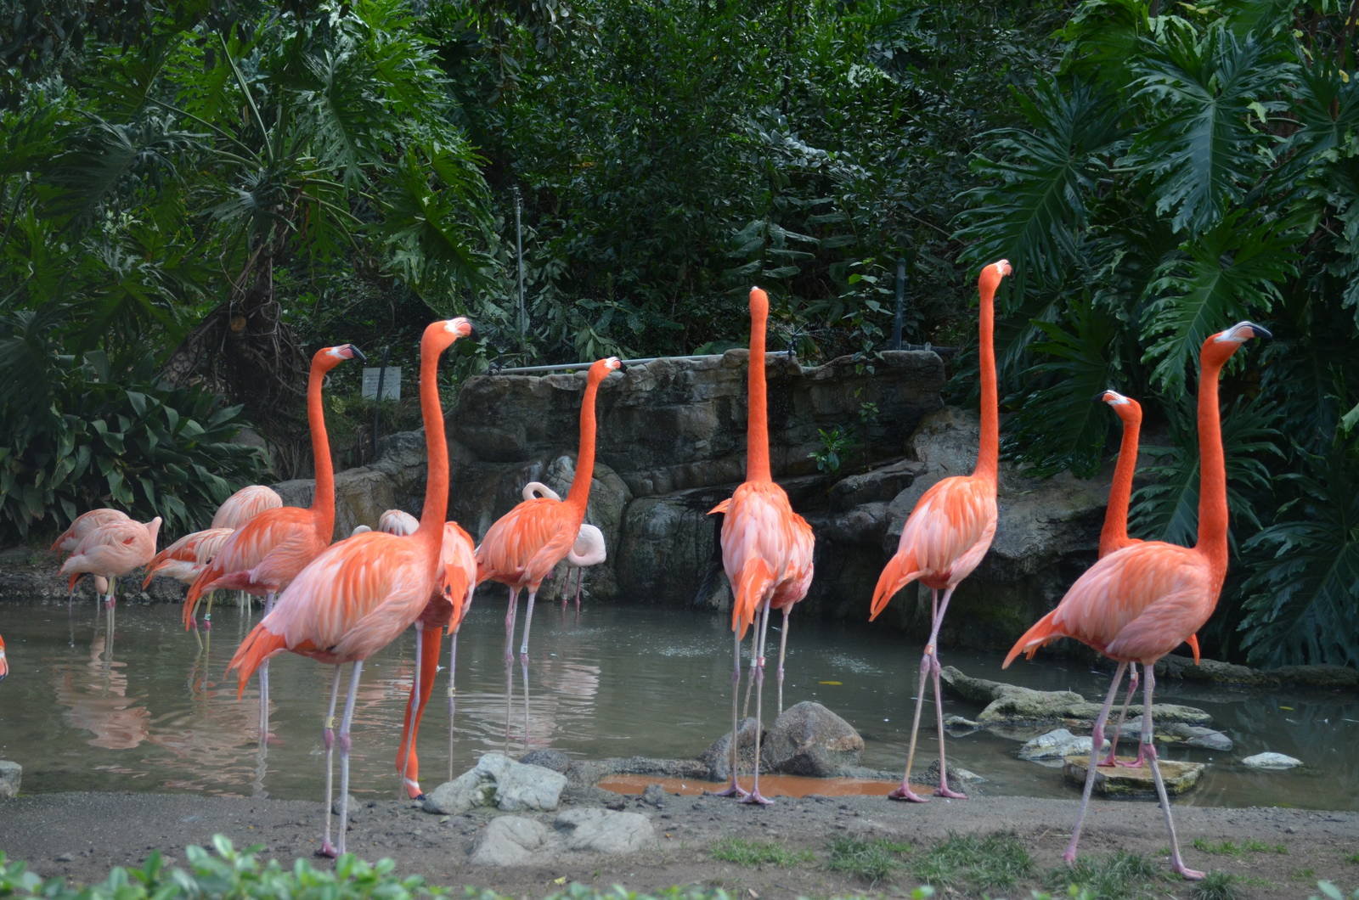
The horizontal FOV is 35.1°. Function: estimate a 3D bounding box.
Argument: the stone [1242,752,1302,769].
[{"bbox_3d":[1.698,0.891,6.150,0.165,0.050,0.120,0,1,0],"label":"stone"}]

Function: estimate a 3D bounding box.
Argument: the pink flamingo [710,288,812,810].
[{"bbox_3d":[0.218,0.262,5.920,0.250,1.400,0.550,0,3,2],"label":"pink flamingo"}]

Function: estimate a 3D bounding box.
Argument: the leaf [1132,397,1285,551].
[{"bbox_3d":[2.229,0.092,9.100,0.650,0.650,0.330,0,3,9],"label":"leaf"}]

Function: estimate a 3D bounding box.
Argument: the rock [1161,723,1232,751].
[{"bbox_3d":[1.744,0.970,7.250,0.235,0.080,0.190,0,3,0],"label":"rock"}]

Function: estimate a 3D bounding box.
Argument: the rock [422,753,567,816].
[{"bbox_3d":[-0.472,0.853,5.470,0.360,0.140,0.250,0,1,0],"label":"rock"}]

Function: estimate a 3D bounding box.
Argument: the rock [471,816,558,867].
[{"bbox_3d":[-0.408,0.963,5.270,0.210,0.100,0.190,0,3,0],"label":"rock"}]

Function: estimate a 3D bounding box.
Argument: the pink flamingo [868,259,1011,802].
[{"bbox_3d":[0.710,0.221,5.920,0.500,1.450,0.250,-3,4,-44],"label":"pink flamingo"}]

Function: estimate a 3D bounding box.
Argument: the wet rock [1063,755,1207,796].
[{"bbox_3d":[1.231,0.886,5.830,0.360,0.060,0.360,0,1,0],"label":"wet rock"}]

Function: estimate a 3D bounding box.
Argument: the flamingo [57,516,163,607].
[{"bbox_3d":[-2.703,0.588,10.200,0.480,0.580,0.250,0,1,-7],"label":"flamingo"}]

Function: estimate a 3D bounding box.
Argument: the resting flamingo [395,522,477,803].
[{"bbox_3d":[-0.644,0.576,5.700,0.220,0.750,0.470,0,1,-16],"label":"resting flamingo"}]

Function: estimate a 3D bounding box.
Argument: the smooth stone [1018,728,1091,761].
[{"bbox_3d":[1.262,0.972,7.080,0.280,0.100,0.200,0,3,0],"label":"smooth stone"}]

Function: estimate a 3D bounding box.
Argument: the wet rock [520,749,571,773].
[{"bbox_3d":[-0.371,0.869,5.930,0.150,0.090,0.130,0,1,0],"label":"wet rock"}]

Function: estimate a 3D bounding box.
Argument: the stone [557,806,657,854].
[{"bbox_3d":[-0.172,0.885,4.980,0.235,0.085,0.200,0,1,0],"label":"stone"}]

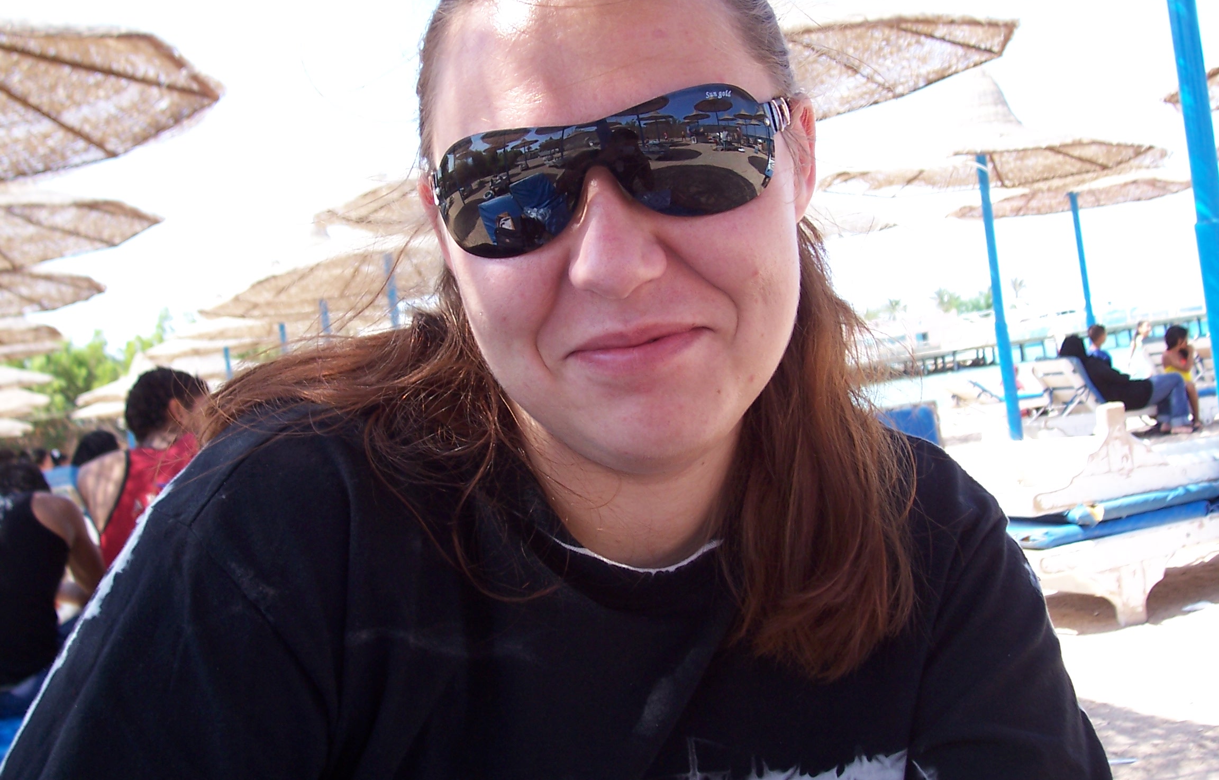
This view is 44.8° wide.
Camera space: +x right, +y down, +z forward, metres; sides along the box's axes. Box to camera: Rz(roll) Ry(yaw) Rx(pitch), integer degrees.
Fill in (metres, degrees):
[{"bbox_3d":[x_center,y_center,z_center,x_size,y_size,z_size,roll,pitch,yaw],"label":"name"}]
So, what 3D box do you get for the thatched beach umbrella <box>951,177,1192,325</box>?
[{"bbox_3d":[6.061,-1.692,19.009,3.190,3.445,3.190,-7,1,0],"label":"thatched beach umbrella"}]

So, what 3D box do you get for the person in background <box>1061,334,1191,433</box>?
[{"bbox_3d":[4.527,-0.061,13.000,1.020,0.960,0.550,-7,1,-18],"label":"person in background"}]

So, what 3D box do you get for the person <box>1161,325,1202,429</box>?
[{"bbox_3d":[5.060,-0.108,13.100,0.330,0.930,0.320,-7,1,-8],"label":"person"}]

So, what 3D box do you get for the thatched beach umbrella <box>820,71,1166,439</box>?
[{"bbox_3d":[3.662,-1.259,13.700,3.190,3.445,3.190,-7,1,0],"label":"thatched beach umbrella"}]

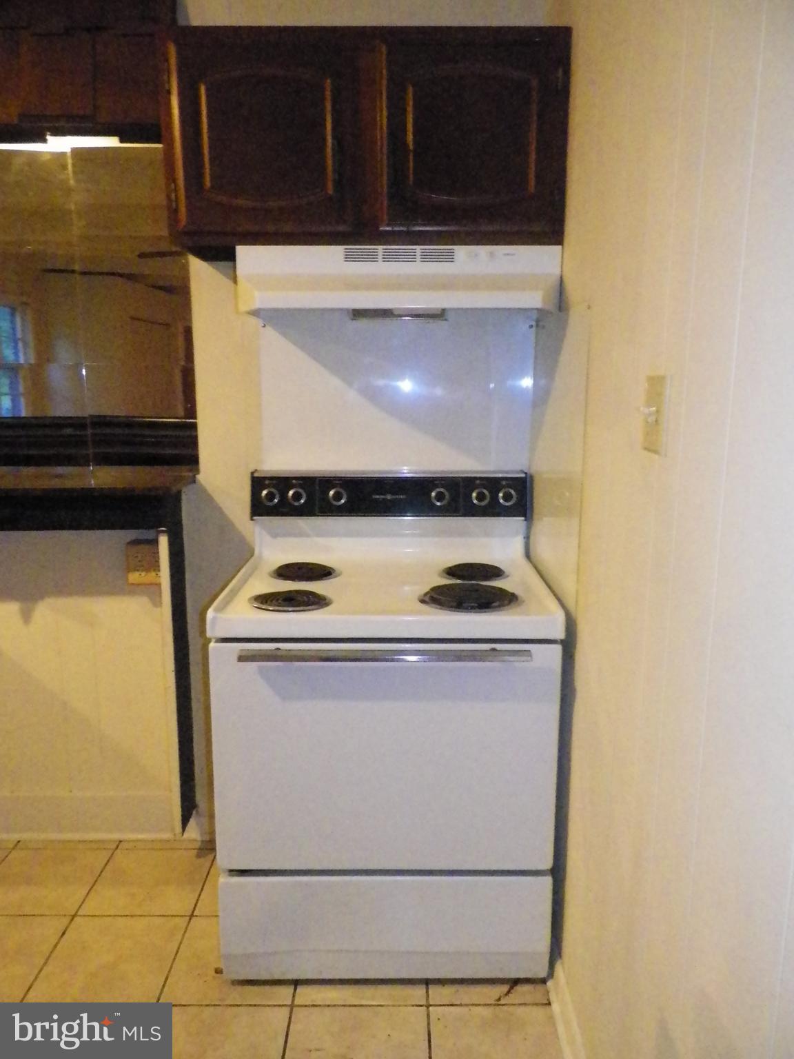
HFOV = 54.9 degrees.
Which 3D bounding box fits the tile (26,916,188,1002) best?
[{"bbox_3d":[-0.696,1.050,1.869,0.303,0.010,0.303,0,10,0],"label":"tile"}]

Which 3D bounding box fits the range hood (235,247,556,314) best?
[{"bbox_3d":[0.005,-0.604,1.898,0.760,0.150,0.433,0,10,0],"label":"range hood"}]

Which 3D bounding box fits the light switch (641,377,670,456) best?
[{"bbox_3d":[0.376,-0.169,1.125,0.018,0.116,0.077,0,10,0],"label":"light switch"}]

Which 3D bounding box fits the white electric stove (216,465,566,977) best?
[{"bbox_3d":[-0.025,0.450,1.951,0.762,1.147,0.645,0,10,0],"label":"white electric stove"}]

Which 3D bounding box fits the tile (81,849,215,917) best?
[{"bbox_3d":[-0.697,0.999,2.171,0.303,0.010,0.303,0,10,0],"label":"tile"}]

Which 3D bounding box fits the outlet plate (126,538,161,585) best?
[{"bbox_3d":[-0.710,0.094,2.204,0.115,0.118,0.052,0,10,0],"label":"outlet plate"}]

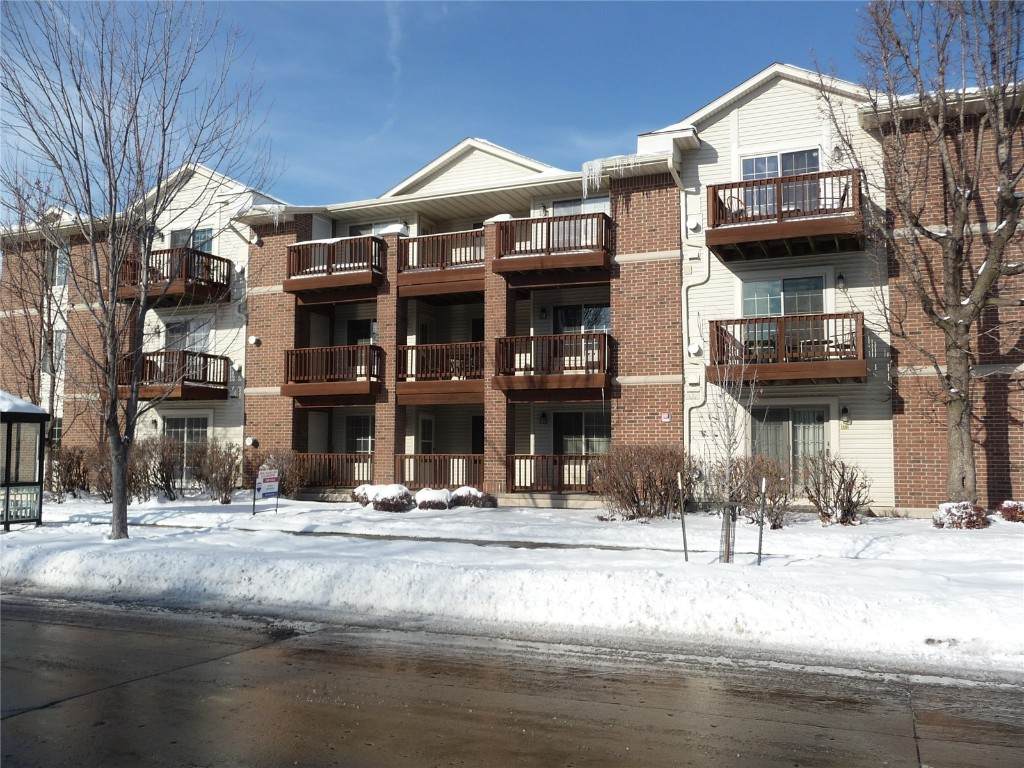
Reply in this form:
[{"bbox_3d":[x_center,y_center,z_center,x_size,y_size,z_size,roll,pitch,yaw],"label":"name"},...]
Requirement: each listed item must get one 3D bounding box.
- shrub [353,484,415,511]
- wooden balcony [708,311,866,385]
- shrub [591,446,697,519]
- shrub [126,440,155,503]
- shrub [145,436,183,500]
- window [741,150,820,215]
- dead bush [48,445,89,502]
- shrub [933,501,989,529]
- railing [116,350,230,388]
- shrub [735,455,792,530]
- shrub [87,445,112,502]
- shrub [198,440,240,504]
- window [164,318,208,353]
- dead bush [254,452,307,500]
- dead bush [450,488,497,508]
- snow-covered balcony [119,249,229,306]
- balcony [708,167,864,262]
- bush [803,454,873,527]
[{"bbox_3d":[-3.044,2.711,19.697,1.423,0.623,1.034,-2,-5,23],"label":"shrub"},{"bbox_3d":[5.673,-0.636,17.073,2.984,1.242,1.720,-2,-5,23],"label":"wooden balcony"},{"bbox_3d":[2.732,1.979,16.953,2.061,1.477,1.518,-2,-5,22],"label":"shrub"},{"bbox_3d":[-10.128,2.366,22.400,0.873,1.626,0.846,-2,-5,23],"label":"shrub"},{"bbox_3d":[-9.300,2.215,22.107,0.892,1.625,0.911,-2,-5,22],"label":"shrub"},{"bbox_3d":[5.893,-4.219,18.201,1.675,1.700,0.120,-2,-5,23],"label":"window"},{"bbox_3d":[-12.059,2.397,22.527,0.957,1.391,0.911,-2,-5,22],"label":"dead bush"},{"bbox_3d":[8.071,2.348,14.906,0.957,0.489,0.834,-2,-5,23],"label":"shrub"},{"bbox_3d":[-9.813,-0.341,23.613,2.782,0.953,1.720,-2,-5,23],"label":"railing"},{"bbox_3d":[4.732,2.041,15.583,1.037,1.387,1.004,-2,-5,23],"label":"shrub"},{"bbox_3d":[-10.865,2.327,21.926,0.730,1.447,0.860,-2,-5,22],"label":"shrub"},{"bbox_3d":[-7.568,2.290,21.430,1.032,1.606,1.000,-2,-5,23],"label":"shrub"},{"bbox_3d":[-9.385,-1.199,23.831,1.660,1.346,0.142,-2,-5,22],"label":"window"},{"bbox_3d":[-6.022,2.364,21.640,1.340,1.216,1.168,-2,-5,23],"label":"dead bush"},{"bbox_3d":[-0.871,2.603,18.735,1.040,0.477,0.810,-2,-5,22],"label":"dead bush"},{"bbox_3d":[-9.869,-2.978,23.846,2.926,1.261,1.720,-2,-5,23],"label":"snow-covered balcony"},{"bbox_3d":[5.553,-3.352,16.883,2.965,1.225,1.650,-2,-5,22],"label":"balcony"},{"bbox_3d":[6.130,1.993,15.648,1.292,1.283,1.251,-2,-5,23],"label":"bush"}]

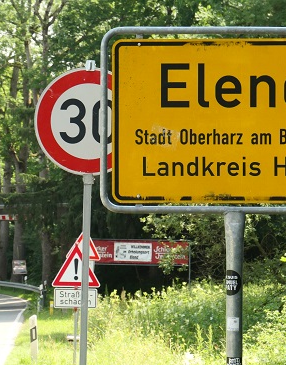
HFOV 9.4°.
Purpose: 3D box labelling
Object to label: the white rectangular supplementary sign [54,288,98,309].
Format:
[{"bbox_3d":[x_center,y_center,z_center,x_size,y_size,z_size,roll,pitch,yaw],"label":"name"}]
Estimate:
[{"bbox_3d":[-1.235,2.140,32.000,0.800,0.370,0.030,0,-3,-2],"label":"white rectangular supplementary sign"}]

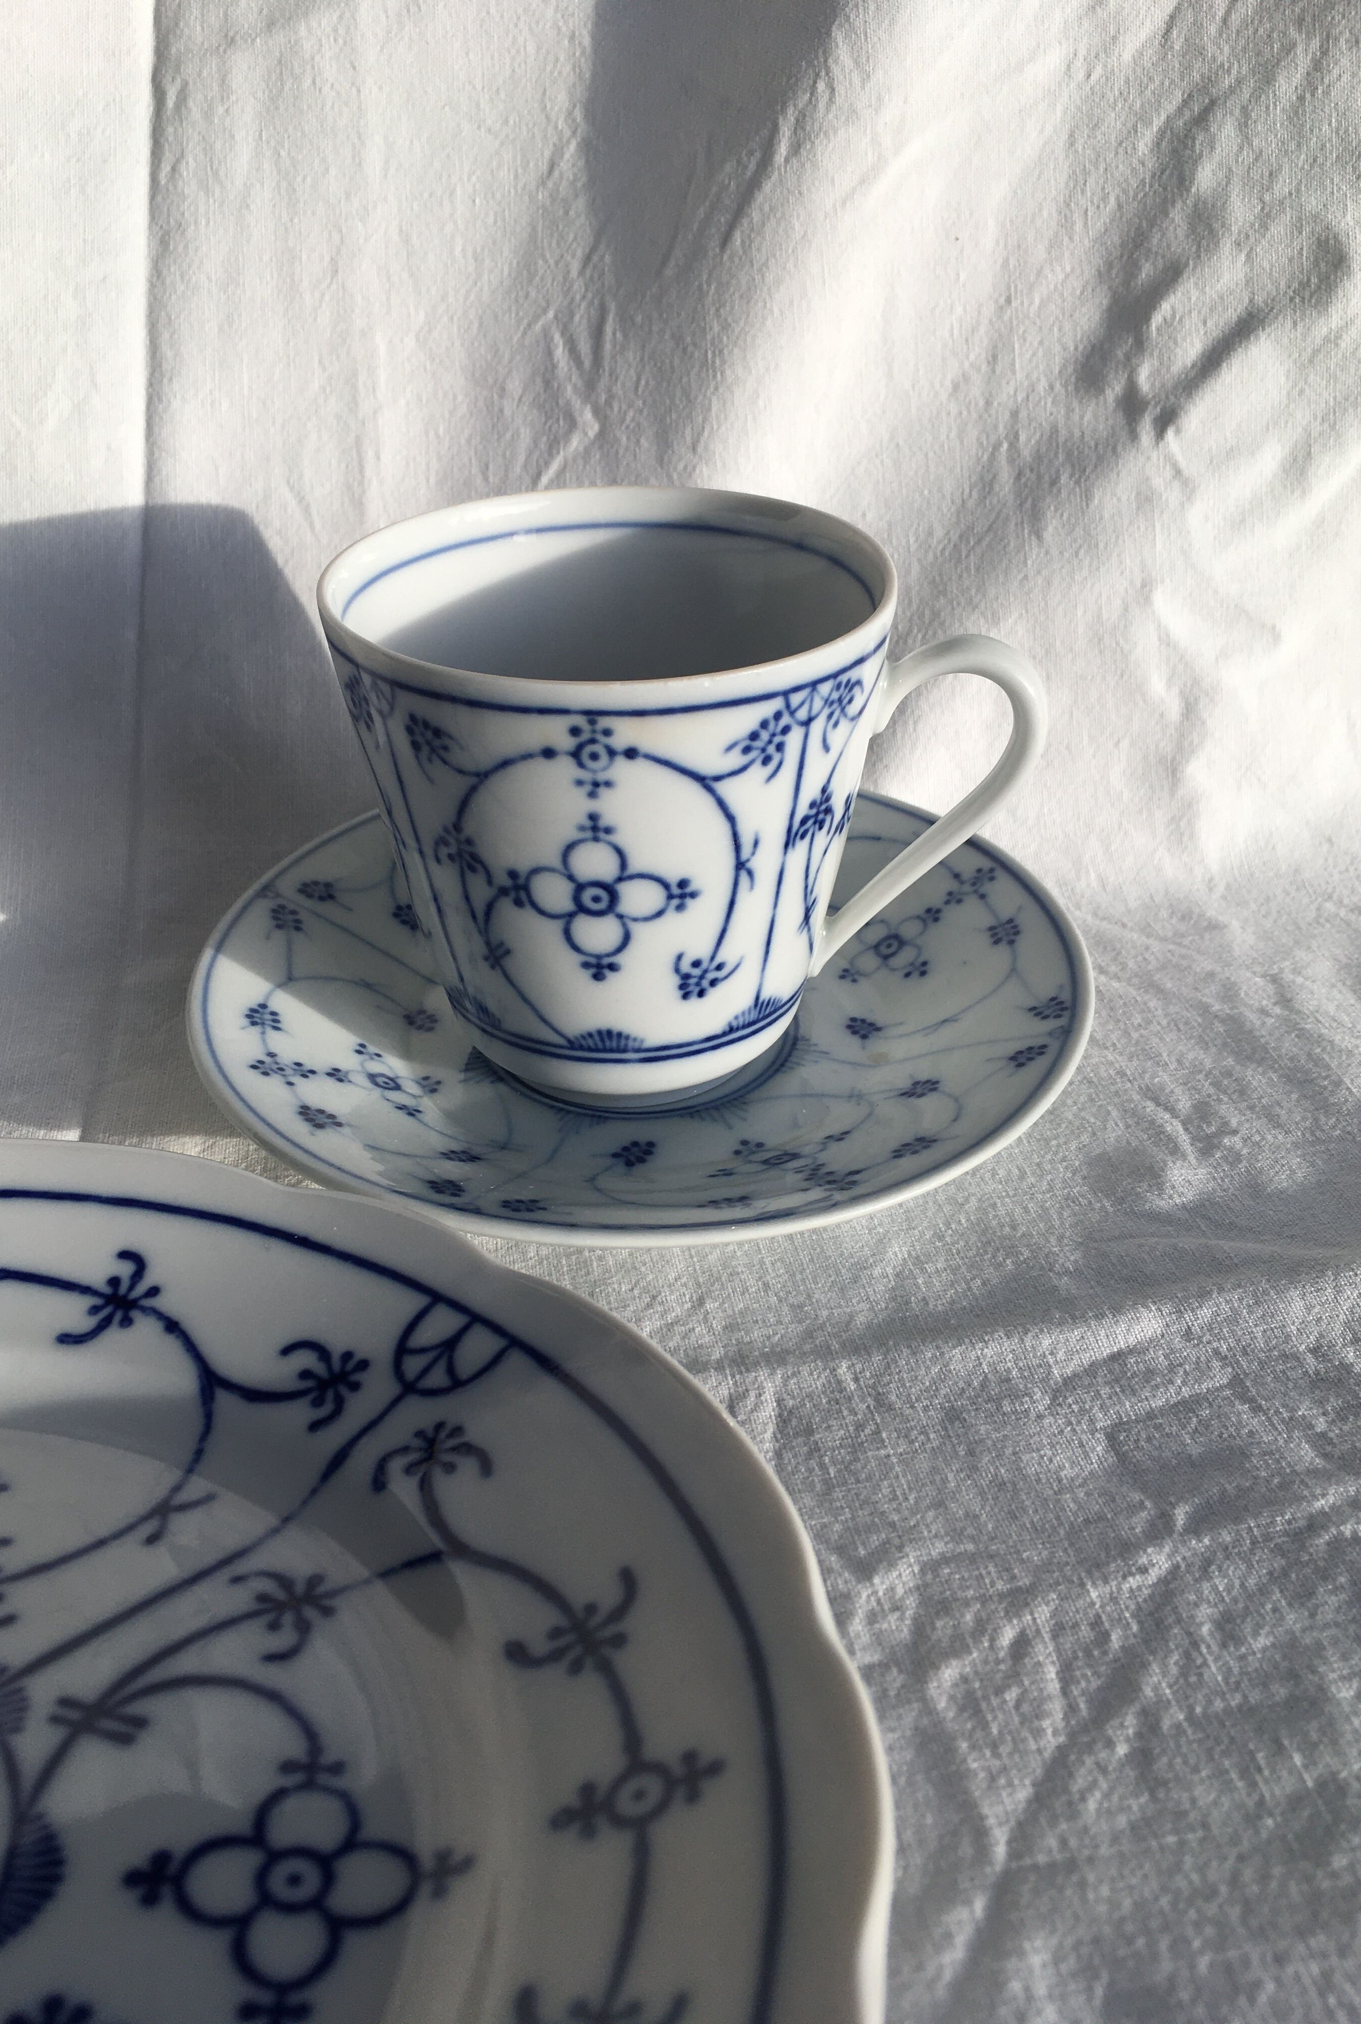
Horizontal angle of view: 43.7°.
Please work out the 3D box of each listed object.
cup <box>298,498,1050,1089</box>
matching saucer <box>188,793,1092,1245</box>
[{"bbox_3d":[0.003,-0.030,0.262,0.106,0.078,0.081,-3,34,-4],"label":"cup"},{"bbox_3d":[-0.006,-0.002,0.280,0.144,0.021,0.144,0,33,0],"label":"matching saucer"}]

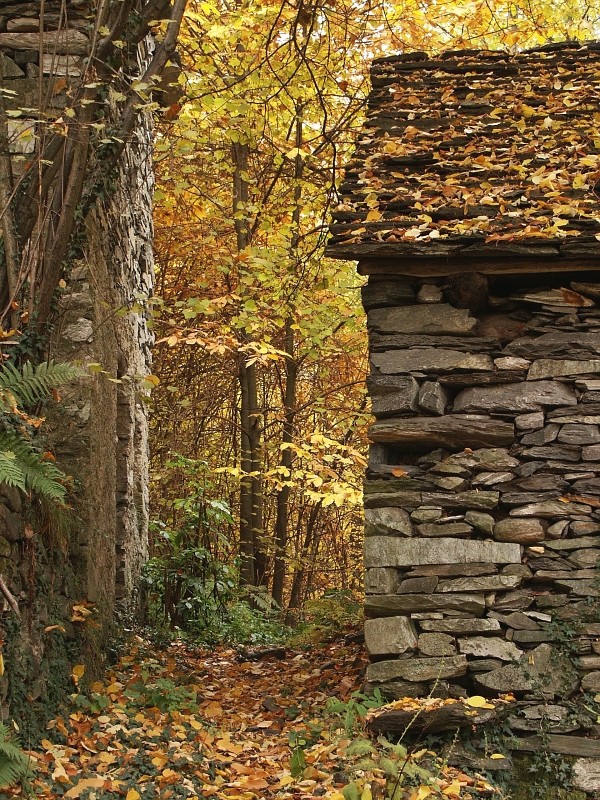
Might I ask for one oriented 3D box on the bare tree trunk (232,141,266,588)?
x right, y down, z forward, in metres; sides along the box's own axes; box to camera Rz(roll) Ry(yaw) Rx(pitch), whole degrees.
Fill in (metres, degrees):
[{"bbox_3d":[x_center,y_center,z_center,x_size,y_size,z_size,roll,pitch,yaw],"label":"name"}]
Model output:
[{"bbox_3d":[-0.404,-0.352,15.000,0.230,4.000,0.220,-2,0,0],"label":"bare tree trunk"}]

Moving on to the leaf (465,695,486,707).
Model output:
[{"bbox_3d":[0.734,1.255,7.900,0.082,0.014,0.080,0,29,0],"label":"leaf"}]

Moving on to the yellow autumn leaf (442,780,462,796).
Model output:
[{"bbox_3d":[0.612,1.558,7.600,0.082,0.022,0.080,0,38,0],"label":"yellow autumn leaf"}]

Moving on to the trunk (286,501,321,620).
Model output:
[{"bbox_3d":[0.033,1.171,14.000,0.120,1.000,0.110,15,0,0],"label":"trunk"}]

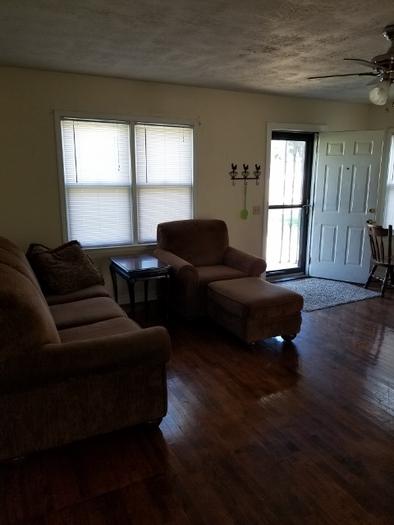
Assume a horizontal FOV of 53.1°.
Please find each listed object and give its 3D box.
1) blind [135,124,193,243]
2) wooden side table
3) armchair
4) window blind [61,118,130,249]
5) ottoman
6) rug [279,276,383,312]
[{"bbox_3d":[-0.370,-0.916,4.680,0.700,1.360,0.040,-5,12,-22],"label":"blind"},{"bbox_3d":[-0.620,0.265,4.275,0.460,0.540,0.810,-5,12,-24],"label":"wooden side table"},{"bbox_3d":[0.079,0.029,4.412,0.940,0.950,0.930,-5,12,-22],"label":"armchair"},{"bbox_3d":[-1.089,-0.859,4.389,0.725,1.360,0.040,-5,12,-22],"label":"window blind"},{"bbox_3d":[0.526,0.449,3.685,0.580,0.410,0.720,-5,12,-22],"label":"ottoman"},{"bbox_3d":[1.515,0.379,5.062,1.270,0.013,1.090,-5,13,-26],"label":"rug"}]

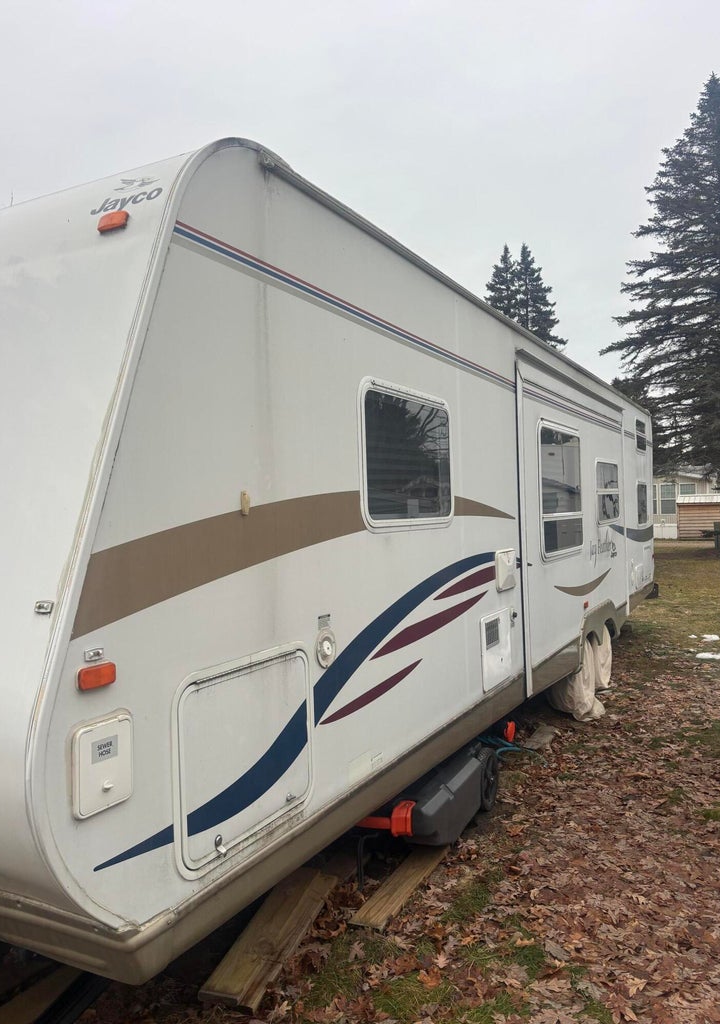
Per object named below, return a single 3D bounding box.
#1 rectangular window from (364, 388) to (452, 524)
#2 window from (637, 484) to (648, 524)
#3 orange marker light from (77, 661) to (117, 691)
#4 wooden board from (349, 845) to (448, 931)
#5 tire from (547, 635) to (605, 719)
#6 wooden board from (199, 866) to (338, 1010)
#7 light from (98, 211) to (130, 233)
[{"bbox_3d":[0.225,-0.221,3.217,0.040,0.520,0.865,-2,-1,29],"label":"rectangular window"},{"bbox_3d":[3.187,-0.094,8.648,0.040,0.480,0.740,-2,-1,29],"label":"window"},{"bbox_3d":[-0.578,0.363,1.694,0.023,0.050,0.097,-2,-1,29],"label":"orange marker light"},{"bbox_3d":[0.220,1.657,3.482,0.137,0.036,0.950,-2,-1,25],"label":"wooden board"},{"bbox_3d":[1.775,1.305,6.335,0.250,0.670,0.680,-2,-1,29],"label":"tire"},{"bbox_3d":[-0.318,1.638,3.005,0.205,0.068,0.955,-2,0,14],"label":"wooden board"},{"bbox_3d":[-0.654,-0.769,2.037,0.098,0.049,0.024,-2,-24,29],"label":"light"}]

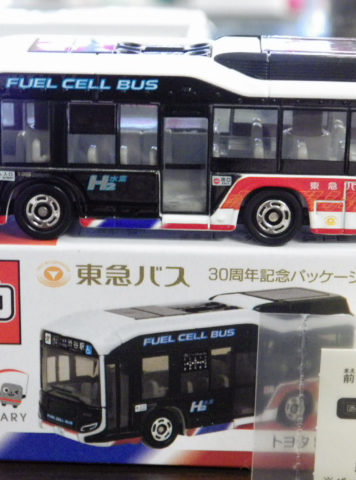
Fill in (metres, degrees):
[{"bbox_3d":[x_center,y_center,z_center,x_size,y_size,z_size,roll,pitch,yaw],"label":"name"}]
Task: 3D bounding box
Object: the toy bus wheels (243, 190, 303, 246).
[{"bbox_3d":[0.016,-0.004,0.213,0.009,0.009,0.004,2,17,4],"label":"toy bus wheels"}]

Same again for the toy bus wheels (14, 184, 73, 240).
[{"bbox_3d":[-0.022,-0.005,0.215,0.009,0.009,0.004,2,17,4],"label":"toy bus wheels"}]

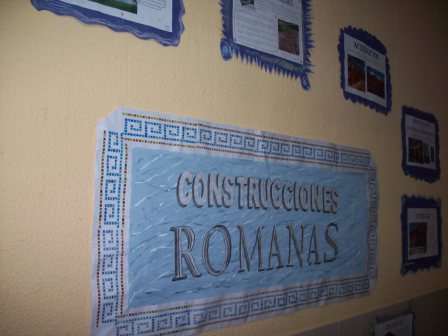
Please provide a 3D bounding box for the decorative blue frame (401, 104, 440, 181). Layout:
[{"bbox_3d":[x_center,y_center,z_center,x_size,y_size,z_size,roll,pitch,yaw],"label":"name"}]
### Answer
[{"bbox_3d":[0.867,-0.095,2.024,0.395,0.309,0.015,5,-7,-44],"label":"decorative blue frame"}]

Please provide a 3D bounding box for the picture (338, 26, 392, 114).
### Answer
[{"bbox_3d":[0.531,-0.357,1.717,0.390,0.289,0.015,7,-8,-44],"label":"picture"}]

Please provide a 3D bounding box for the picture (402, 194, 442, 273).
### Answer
[{"bbox_3d":[0.845,0.278,1.974,0.414,0.318,0.015,5,-6,-44],"label":"picture"}]

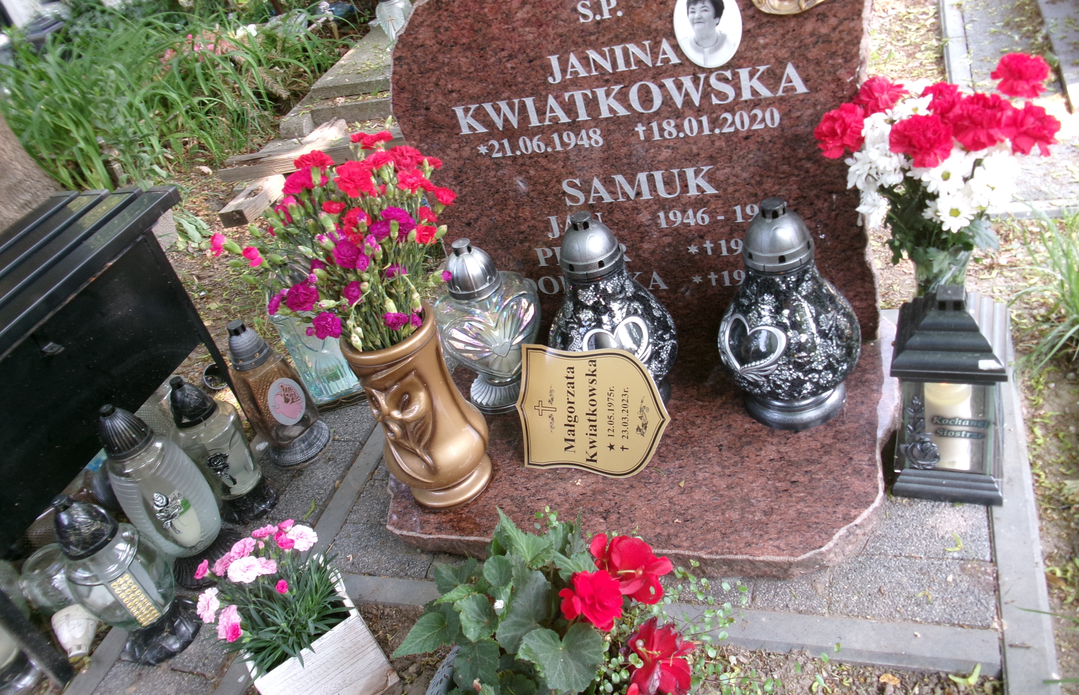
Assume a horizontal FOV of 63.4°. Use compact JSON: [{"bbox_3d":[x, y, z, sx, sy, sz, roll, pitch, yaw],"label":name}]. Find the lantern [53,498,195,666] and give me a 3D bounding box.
[{"bbox_3d":[-0.619,0.329,1.271,0.138,0.300,0.138,-36,38,-27],"label":"lantern"}]

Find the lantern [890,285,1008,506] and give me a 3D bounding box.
[{"bbox_3d":[0.551,0.049,1.174,0.139,0.298,0.143,2,38,26],"label":"lantern"}]

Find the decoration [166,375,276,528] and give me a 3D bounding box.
[{"bbox_3d":[-0.554,0.166,1.494,0.111,0.282,0.111,-28,35,-16],"label":"decoration"}]

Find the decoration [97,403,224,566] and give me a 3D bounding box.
[{"bbox_3d":[-0.597,0.225,1.380,0.127,0.337,0.127,-28,35,-16],"label":"decoration"}]

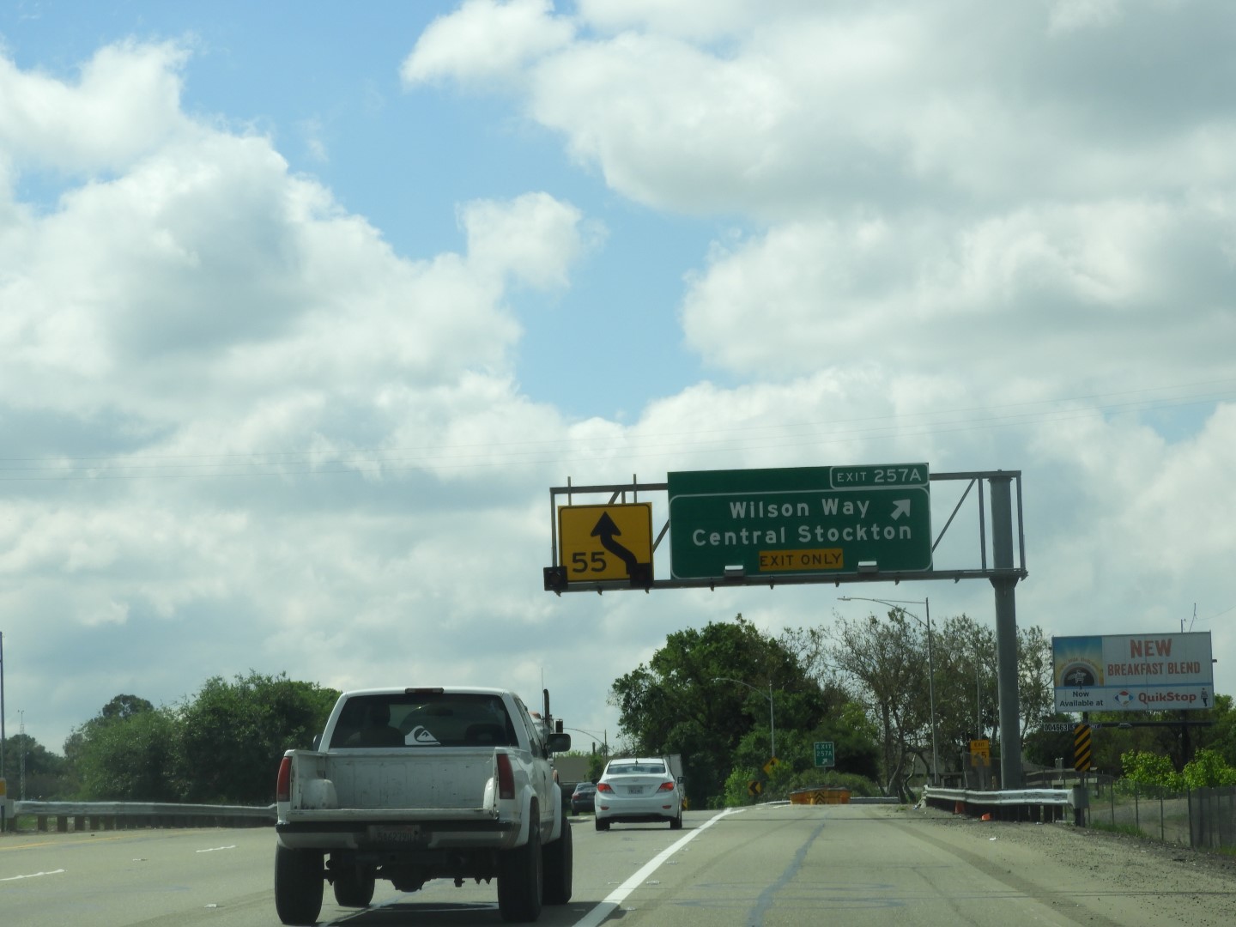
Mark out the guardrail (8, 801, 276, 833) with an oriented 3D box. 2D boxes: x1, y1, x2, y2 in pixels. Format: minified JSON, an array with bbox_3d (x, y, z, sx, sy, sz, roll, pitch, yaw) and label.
[{"bbox_3d":[-13.530,10.751,114.000,0.550,0.760,48.500,-2,-5,2],"label":"guardrail"}]

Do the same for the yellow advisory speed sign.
[{"bbox_3d":[-0.299,2.048,95.800,2.390,2.000,0.120,-2,-5,3],"label":"yellow advisory speed sign"}]

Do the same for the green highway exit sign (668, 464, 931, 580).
[{"bbox_3d":[4.656,1.488,95.500,6.650,2.740,0.150,-2,-5,3],"label":"green highway exit sign"}]

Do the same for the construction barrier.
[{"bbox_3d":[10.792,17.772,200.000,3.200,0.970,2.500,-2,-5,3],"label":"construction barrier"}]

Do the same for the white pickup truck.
[{"bbox_3d":[-1.632,2.908,32.397,2.120,1.980,5.550,-1,-5,3],"label":"white pickup truck"}]

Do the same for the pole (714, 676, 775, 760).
[{"bbox_3d":[9.483,20.734,280.000,4.400,9.800,0.350,-2,-5,0],"label":"pole"}]

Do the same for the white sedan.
[{"bbox_3d":[0.450,6.673,75.958,1.720,1.450,4.370,-1,-5,2],"label":"white sedan"}]

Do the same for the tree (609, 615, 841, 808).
[{"bbox_3d":[8.577,19.742,300.000,18.500,15.500,16.500,-2,-5,3],"label":"tree"}]

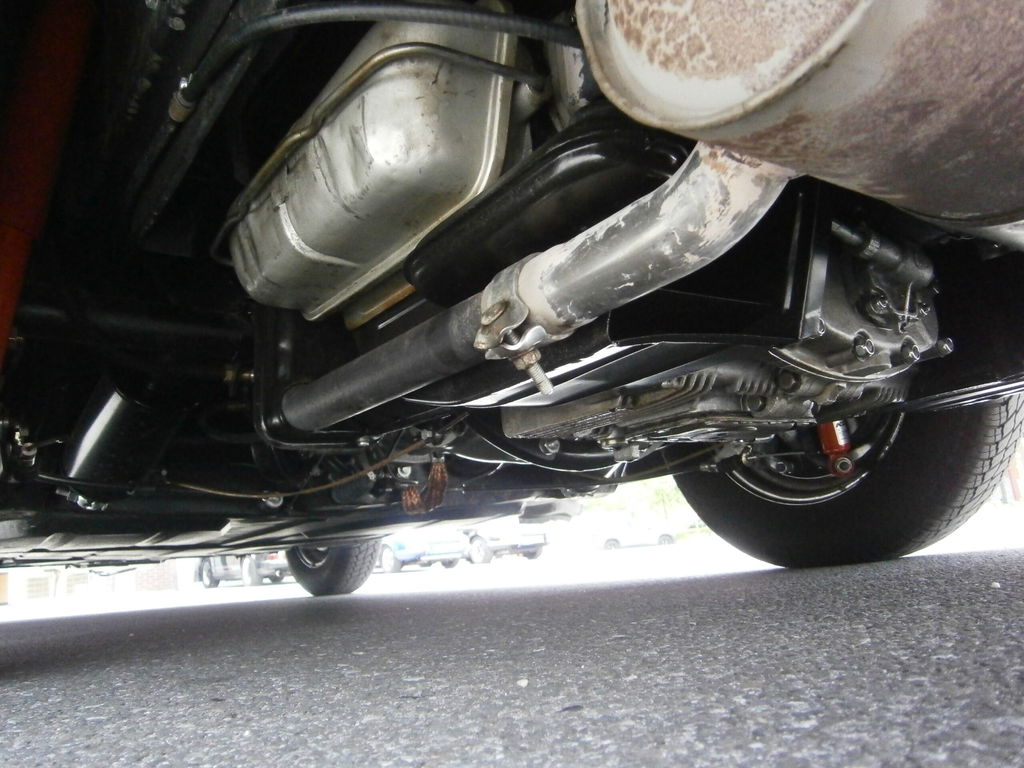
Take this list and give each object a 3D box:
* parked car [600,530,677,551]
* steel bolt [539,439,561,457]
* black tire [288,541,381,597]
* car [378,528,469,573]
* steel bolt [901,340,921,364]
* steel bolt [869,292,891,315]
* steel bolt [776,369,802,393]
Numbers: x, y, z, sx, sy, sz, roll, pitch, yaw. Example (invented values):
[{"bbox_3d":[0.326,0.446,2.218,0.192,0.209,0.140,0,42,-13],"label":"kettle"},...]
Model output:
[{"bbox_3d":[5.205,6.425,33.500,4.300,1.520,1.780,-1,-14,-22],"label":"parked car"},{"bbox_3d":[0.040,0.067,0.810,0.019,0.019,0.013,3,-15,-35],"label":"steel bolt"},{"bbox_3d":[-0.730,0.517,3.070,0.175,0.640,0.640,3,-15,-35],"label":"black tire"},{"bbox_3d":[-2.910,3.780,18.500,1.720,1.420,4.400,3,-15,-35],"label":"car"},{"bbox_3d":[0.303,-0.024,0.585,0.015,0.015,0.011,3,-15,-35],"label":"steel bolt"},{"bbox_3d":[0.280,-0.061,0.585,0.015,0.015,0.011,3,-15,-35],"label":"steel bolt"},{"bbox_3d":[0.213,-0.003,0.590,0.012,0.017,0.017,3,-15,-35],"label":"steel bolt"}]

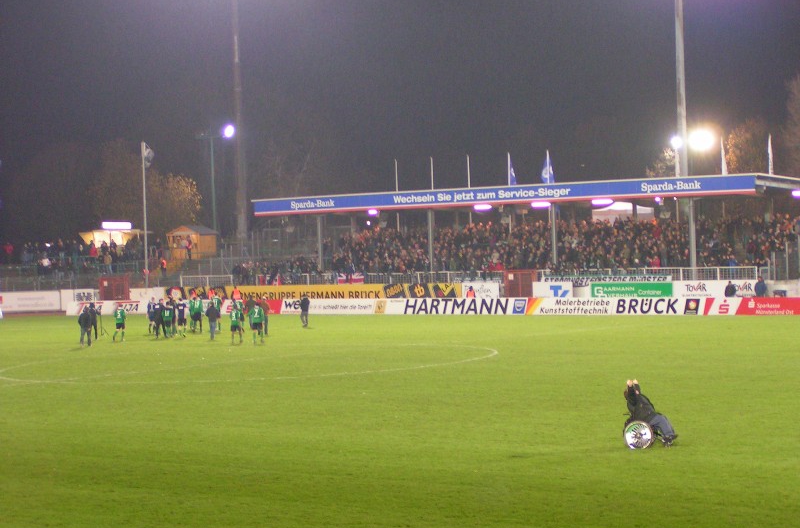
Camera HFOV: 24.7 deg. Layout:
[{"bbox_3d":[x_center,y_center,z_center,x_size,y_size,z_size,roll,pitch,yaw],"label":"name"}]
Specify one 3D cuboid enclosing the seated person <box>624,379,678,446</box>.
[{"bbox_3d":[5.097,3.010,37.000,1.070,1.350,0.560,-2,1,5],"label":"seated person"}]

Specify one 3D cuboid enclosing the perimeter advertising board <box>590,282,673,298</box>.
[{"bbox_3d":[13.604,1.675,107.275,5.810,1.020,0.100,-1,1,42],"label":"perimeter advertising board"}]

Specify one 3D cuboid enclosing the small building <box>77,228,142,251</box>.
[{"bbox_3d":[-23.785,-1.602,150.000,5.200,2.600,3.000,-2,1,-2],"label":"small building"}]

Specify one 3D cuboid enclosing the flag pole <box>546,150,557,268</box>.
[{"bbox_3d":[9.892,-3.648,120.000,0.130,7.500,0.130,-1,1,42],"label":"flag pole"}]

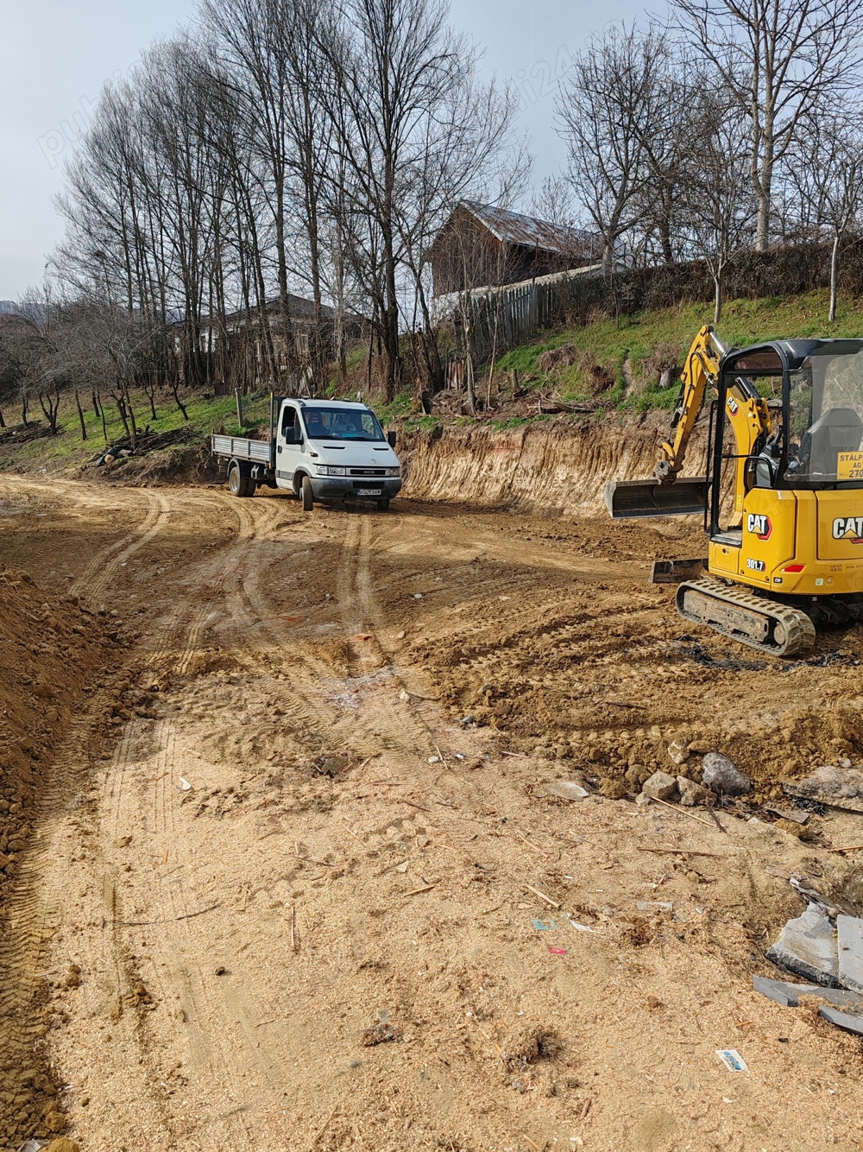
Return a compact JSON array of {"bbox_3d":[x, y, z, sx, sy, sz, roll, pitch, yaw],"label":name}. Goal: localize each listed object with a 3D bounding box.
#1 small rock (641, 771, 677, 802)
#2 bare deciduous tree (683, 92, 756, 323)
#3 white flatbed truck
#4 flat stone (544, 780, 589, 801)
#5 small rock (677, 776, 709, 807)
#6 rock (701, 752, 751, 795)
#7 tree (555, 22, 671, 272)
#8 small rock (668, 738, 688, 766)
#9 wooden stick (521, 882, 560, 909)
[{"bbox_3d":[1.015,0.933,3.990,0.148,0.100,0.125,3,10,14],"label":"small rock"},{"bbox_3d":[7.773,-9.819,24.013,1.950,5.900,1.950,4,10,18],"label":"bare deciduous tree"},{"bbox_3d":[-2.680,-2.696,19.148,2.120,2.260,5.680,-4,11,-32],"label":"white flatbed truck"},{"bbox_3d":[0.600,0.949,3.970,0.140,0.040,0.180,-5,11,-33],"label":"flat stone"},{"bbox_3d":[1.143,0.943,3.930,0.140,0.110,0.110,3,10,16],"label":"small rock"},{"bbox_3d":[1.331,0.897,4.060,0.210,0.140,0.170,4,10,18],"label":"rock"},{"bbox_3d":[6.410,-14.424,31.258,4.000,9.000,3.900,3,10,11],"label":"tree"},{"bbox_3d":[1.174,0.836,4.270,0.095,0.105,0.085,3,10,15],"label":"small rock"},{"bbox_3d":[0.380,1.101,3.112,0.014,0.011,0.178,-6,12,-36],"label":"wooden stick"}]

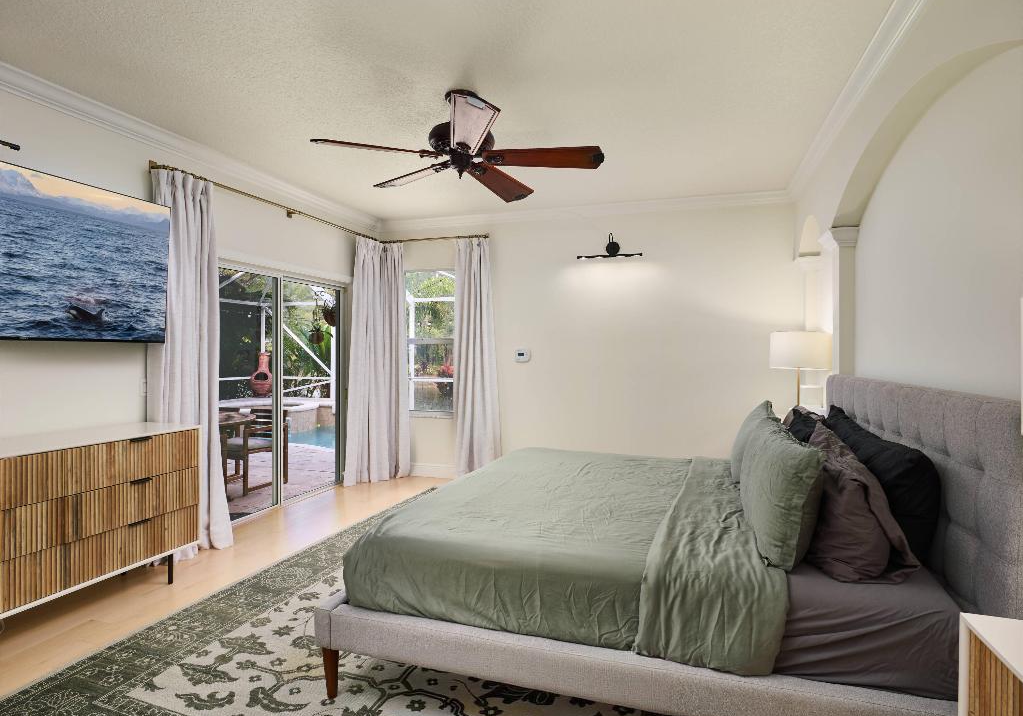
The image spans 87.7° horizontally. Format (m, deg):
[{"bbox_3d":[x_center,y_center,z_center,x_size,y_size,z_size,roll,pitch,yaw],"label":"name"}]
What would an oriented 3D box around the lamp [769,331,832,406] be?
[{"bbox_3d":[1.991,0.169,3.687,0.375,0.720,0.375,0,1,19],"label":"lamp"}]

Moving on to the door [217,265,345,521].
[{"bbox_3d":[-2.055,0.288,4.693,0.120,2.040,1.816,0,1,19],"label":"door"}]

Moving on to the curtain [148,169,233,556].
[{"bbox_3d":[-2.188,0.039,3.664,0.270,2.555,0.530,0,1,19],"label":"curtain"}]

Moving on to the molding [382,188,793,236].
[{"bbox_3d":[0.447,-1.435,5.308,4.264,0.120,0.100,0,1,19],"label":"molding"}]

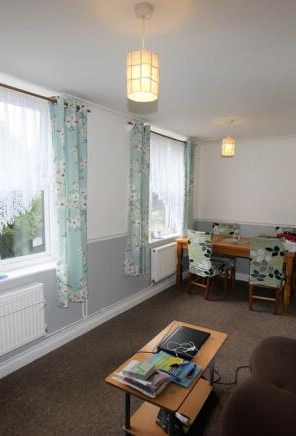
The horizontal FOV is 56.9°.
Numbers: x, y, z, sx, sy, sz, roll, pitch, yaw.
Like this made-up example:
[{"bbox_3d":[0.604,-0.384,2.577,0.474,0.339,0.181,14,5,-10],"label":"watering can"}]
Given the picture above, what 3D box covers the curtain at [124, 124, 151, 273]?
[{"bbox_3d":[-0.112,-0.184,3.227,0.105,1.808,0.412,5,8,36],"label":"curtain"}]

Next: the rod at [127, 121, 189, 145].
[{"bbox_3d":[0.246,-1.079,3.599,0.033,0.036,1.567,5,8,36],"label":"rod"}]

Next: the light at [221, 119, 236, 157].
[{"bbox_3d":[1.039,-1.025,3.510,0.162,0.468,0.162,5,8,36],"label":"light"}]

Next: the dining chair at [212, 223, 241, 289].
[{"bbox_3d":[1.200,0.580,4.466,0.435,0.942,0.465,5,8,36],"label":"dining chair"}]

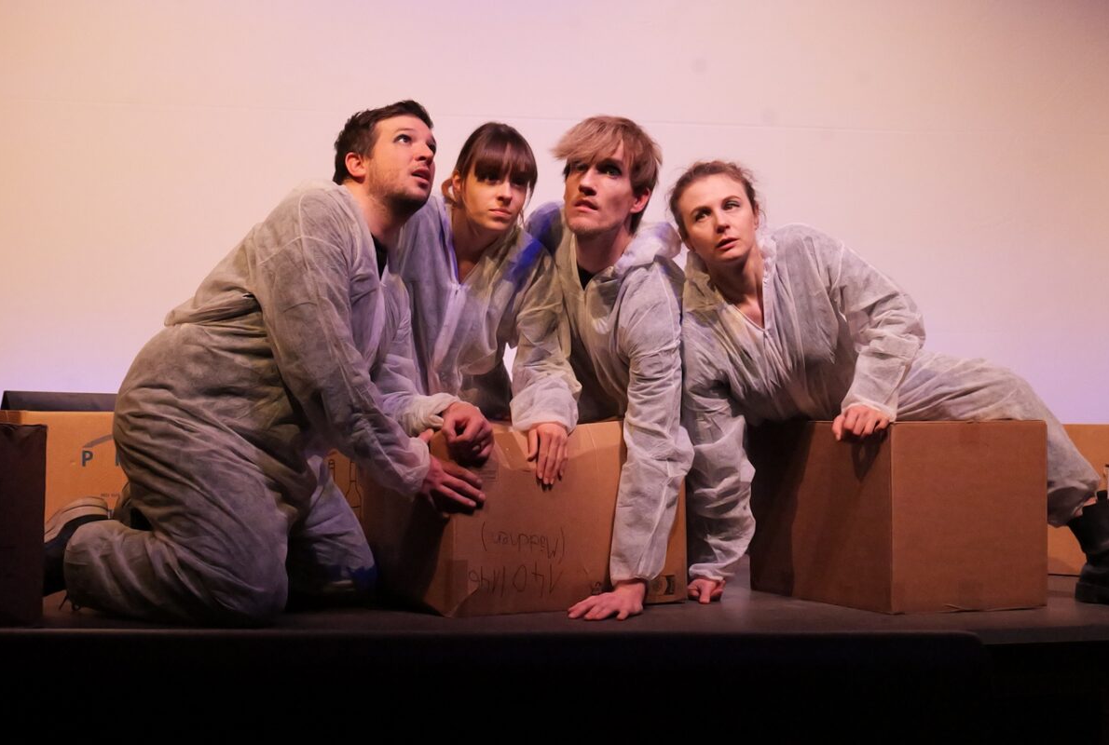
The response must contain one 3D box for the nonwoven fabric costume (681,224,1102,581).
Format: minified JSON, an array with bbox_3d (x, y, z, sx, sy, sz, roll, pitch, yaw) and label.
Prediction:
[{"bbox_3d":[0.758,0.076,4.190,0.880,0.790,0.620,0,-1,20],"label":"nonwoven fabric costume"}]

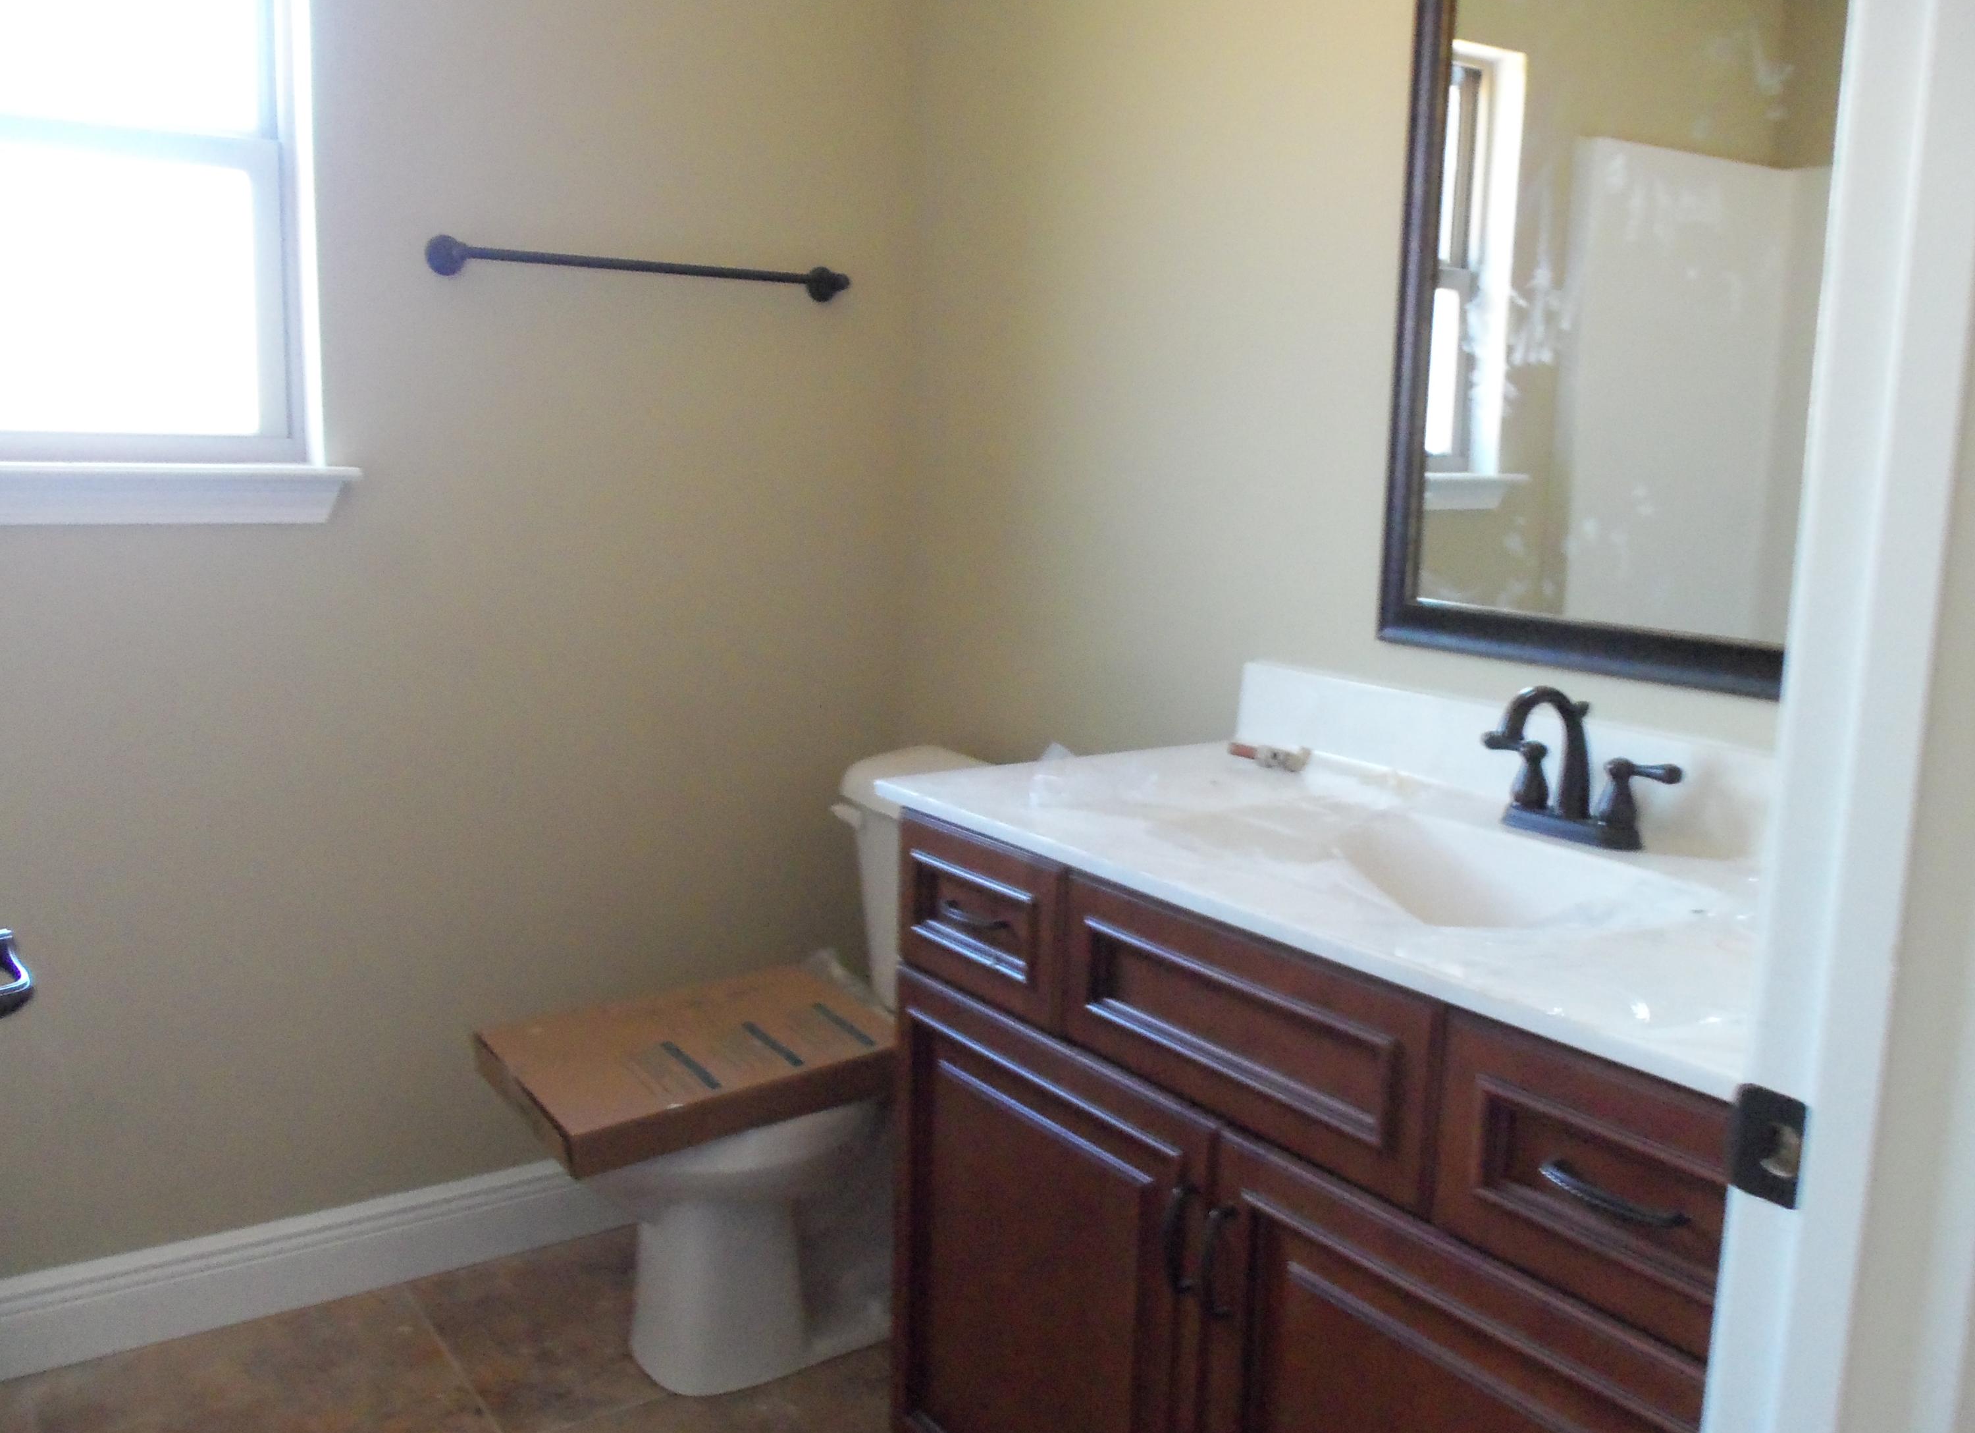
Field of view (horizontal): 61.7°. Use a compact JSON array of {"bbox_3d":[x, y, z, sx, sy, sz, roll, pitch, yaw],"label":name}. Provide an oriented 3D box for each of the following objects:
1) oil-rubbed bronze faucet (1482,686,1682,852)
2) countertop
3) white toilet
[{"bbox_3d":[0.550,0.045,1.630,0.168,0.155,0.232,-4,11,-34],"label":"oil-rubbed bronze faucet"},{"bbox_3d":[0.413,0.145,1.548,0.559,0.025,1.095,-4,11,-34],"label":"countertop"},{"bbox_3d":[-0.240,0.504,2.357,0.755,0.768,0.470,-4,11,-34],"label":"white toilet"}]

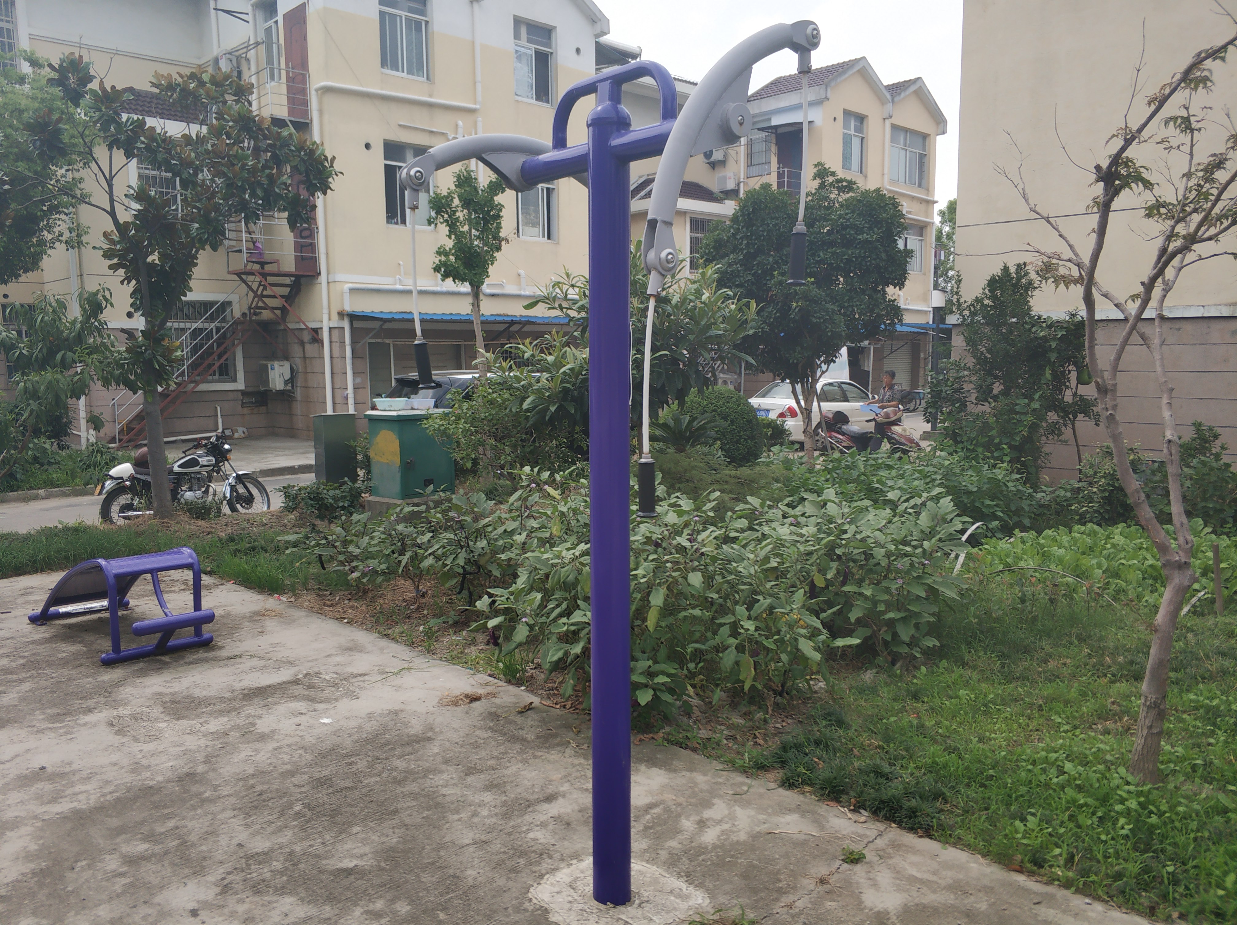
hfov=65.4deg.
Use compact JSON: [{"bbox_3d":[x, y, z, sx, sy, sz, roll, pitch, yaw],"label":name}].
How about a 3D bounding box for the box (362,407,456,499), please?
[{"bbox_3d":[-2.433,-0.114,11.336,0.622,0.969,0.823,5,8,40],"label":"box"}]

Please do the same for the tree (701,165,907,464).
[{"bbox_3d":[2.601,-1.968,13.563,2.878,4.293,2.734,-1,7,0],"label":"tree"}]

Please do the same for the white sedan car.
[{"bbox_3d":[4.290,-1.120,21.054,1.700,1.430,4.430,5,8,40],"label":"white sedan car"}]

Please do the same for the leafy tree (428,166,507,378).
[{"bbox_3d":[-1.900,-1.627,12.394,1.050,4.259,1.050,0,6,0],"label":"leafy tree"}]

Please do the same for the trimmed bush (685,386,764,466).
[{"bbox_3d":[1.485,-0.485,13.536,1.111,1.173,1.111,-1,7,0],"label":"trimmed bush"}]

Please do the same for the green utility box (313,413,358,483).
[{"bbox_3d":[-3.430,-0.071,11.772,0.440,1.040,0.420,-5,8,-36],"label":"green utility box"}]

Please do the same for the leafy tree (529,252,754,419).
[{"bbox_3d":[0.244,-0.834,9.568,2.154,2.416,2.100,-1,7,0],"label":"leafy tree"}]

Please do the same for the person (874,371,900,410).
[{"bbox_3d":[4.971,-0.903,17.814,0.420,1.690,0.520,-5,8,-38],"label":"person"}]

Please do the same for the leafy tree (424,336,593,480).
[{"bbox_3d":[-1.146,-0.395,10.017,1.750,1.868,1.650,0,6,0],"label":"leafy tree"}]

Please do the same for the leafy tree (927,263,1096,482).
[{"bbox_3d":[4.902,-1.045,12.060,1.980,2.869,1.850,-1,7,0],"label":"leafy tree"}]

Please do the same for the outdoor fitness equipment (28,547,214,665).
[{"bbox_3d":[-2.889,0.738,5.616,1.540,0.575,0.600,6,9,43],"label":"outdoor fitness equipment"}]

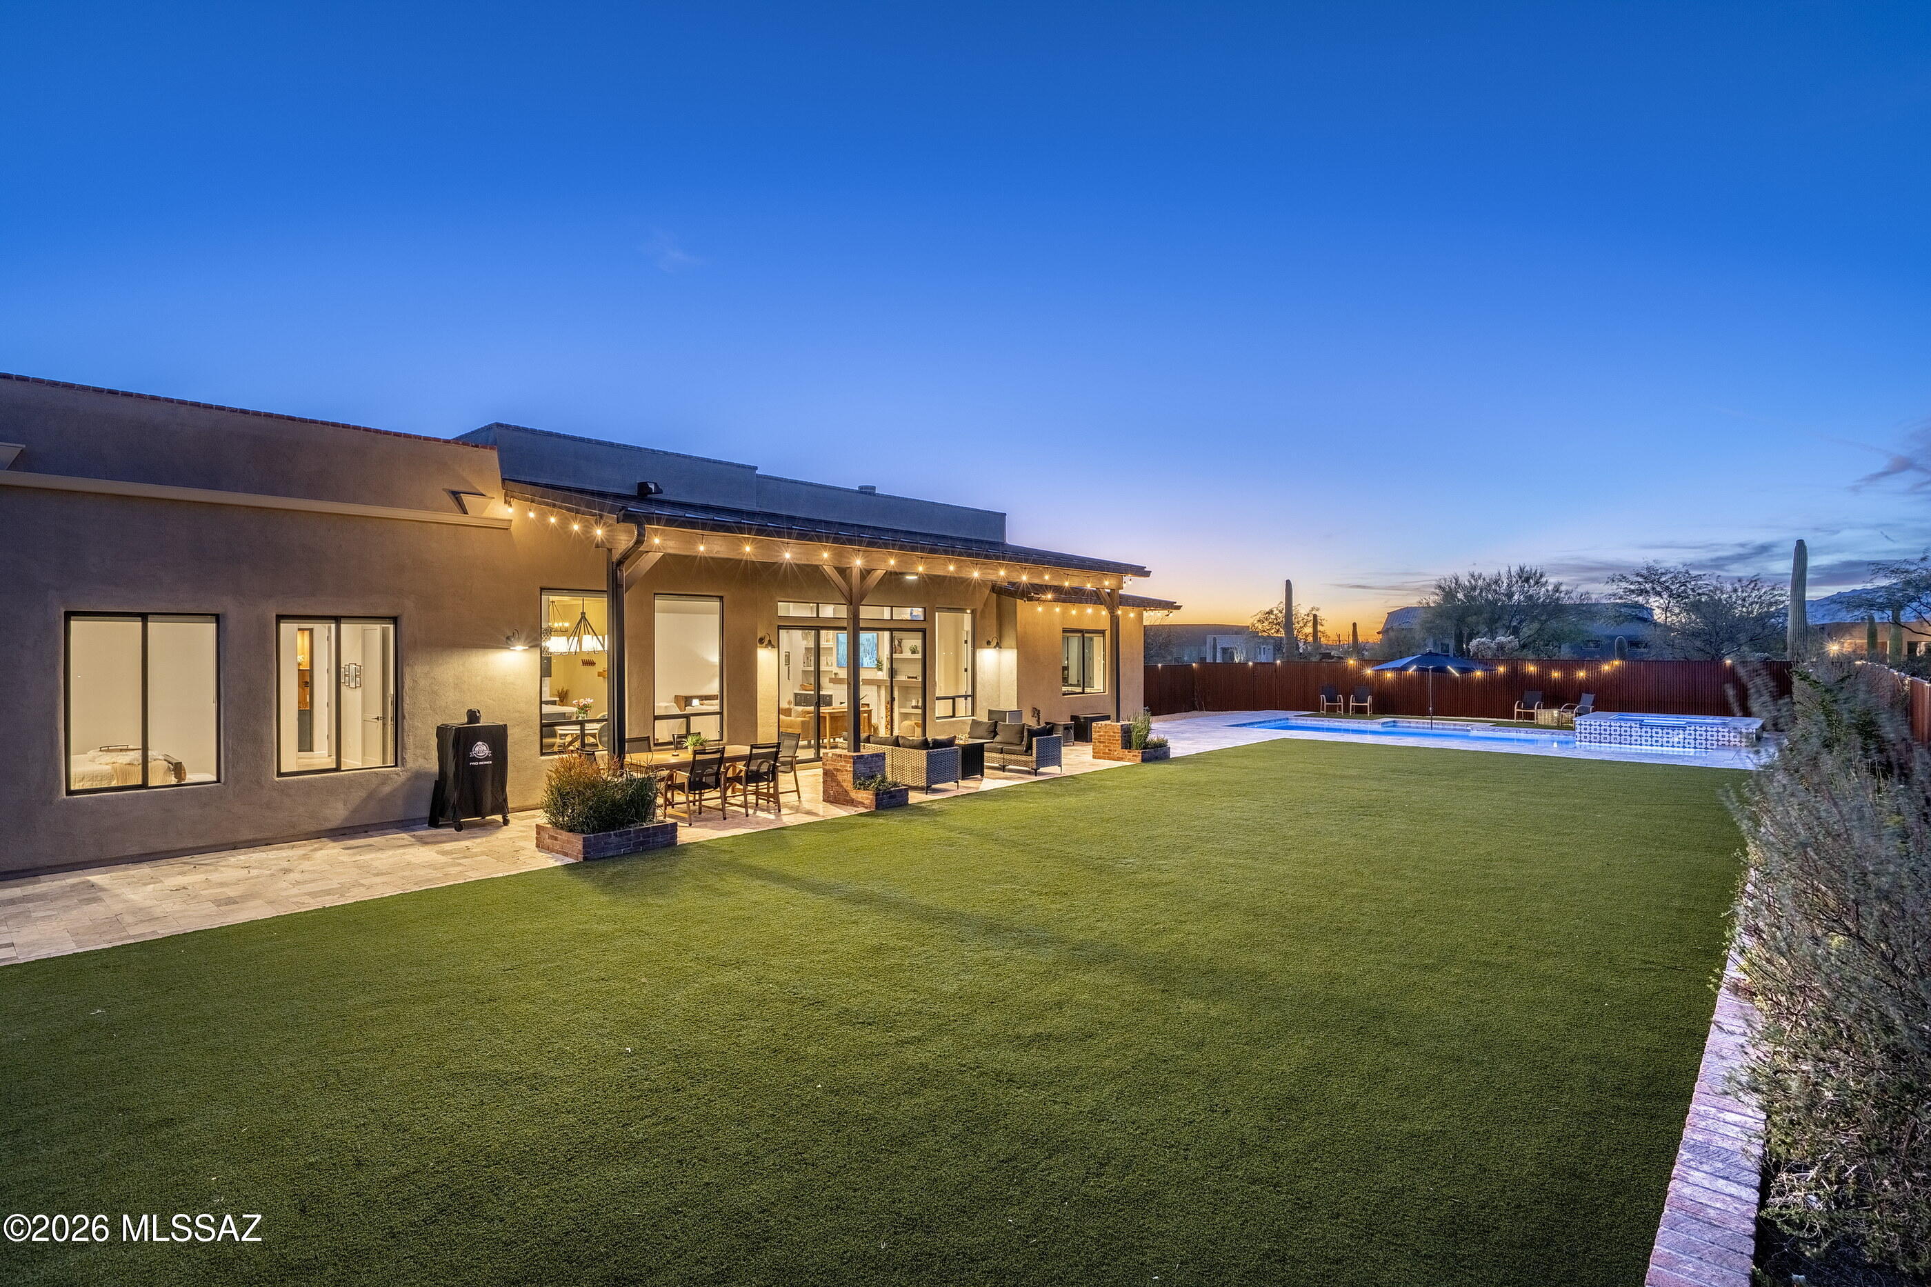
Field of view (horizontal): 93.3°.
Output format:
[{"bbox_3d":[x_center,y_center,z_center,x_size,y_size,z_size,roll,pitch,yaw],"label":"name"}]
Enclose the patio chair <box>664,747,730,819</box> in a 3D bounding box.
[{"bbox_3d":[-3.356,1.763,11.427,0.630,0.900,0.560,-1,-1,41],"label":"patio chair"}]

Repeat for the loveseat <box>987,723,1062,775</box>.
[{"bbox_3d":[0.795,1.875,16.350,1.730,0.790,0.760,-1,-1,41],"label":"loveseat"}]

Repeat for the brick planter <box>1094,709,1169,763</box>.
[{"bbox_3d":[3.301,1.826,18.132,1.060,0.930,1.050,-1,-1,41],"label":"brick planter"}]

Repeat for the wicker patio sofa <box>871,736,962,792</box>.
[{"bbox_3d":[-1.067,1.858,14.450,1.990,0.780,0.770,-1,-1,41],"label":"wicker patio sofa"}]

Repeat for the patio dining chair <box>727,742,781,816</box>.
[{"bbox_3d":[-2.768,1.759,11.959,0.550,0.910,0.630,0,-1,-41],"label":"patio dining chair"}]

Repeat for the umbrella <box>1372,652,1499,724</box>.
[{"bbox_3d":[12.307,1.250,24.051,3.300,2.200,3.300,-1,-1,43],"label":"umbrella"}]

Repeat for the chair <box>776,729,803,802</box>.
[{"bbox_3d":[-2.703,1.761,13.009,0.620,0.920,0.550,0,-1,-43],"label":"chair"}]

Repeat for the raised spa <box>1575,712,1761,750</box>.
[{"bbox_3d":[17.152,2.139,22.290,3.450,0.560,3.400,-1,-1,41],"label":"raised spa"}]

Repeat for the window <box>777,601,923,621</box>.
[{"bbox_3d":[-2.001,-0.572,16.994,0.100,0.280,3.530,-1,-1,43],"label":"window"}]

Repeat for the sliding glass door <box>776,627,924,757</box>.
[{"bbox_3d":[-2.059,0.927,17.200,0.150,2.394,3.725,-1,-1,41],"label":"sliding glass door"}]

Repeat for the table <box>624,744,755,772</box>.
[{"bbox_3d":[-3.547,1.850,12.154,1.160,0.740,2.060,-1,-1,43],"label":"table"}]

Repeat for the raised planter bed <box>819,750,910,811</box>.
[{"bbox_3d":[-1.404,1.883,12.741,1.070,0.690,0.640,-1,-1,41],"label":"raised planter bed"}]

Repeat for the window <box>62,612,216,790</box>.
[{"bbox_3d":[-8.492,0.616,9.443,0.100,1.820,1.190,-1,-1,43],"label":"window"}]

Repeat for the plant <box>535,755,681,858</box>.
[{"bbox_3d":[-3.875,1.716,9.871,1.060,0.980,1.090,-1,-1,43],"label":"plant"}]

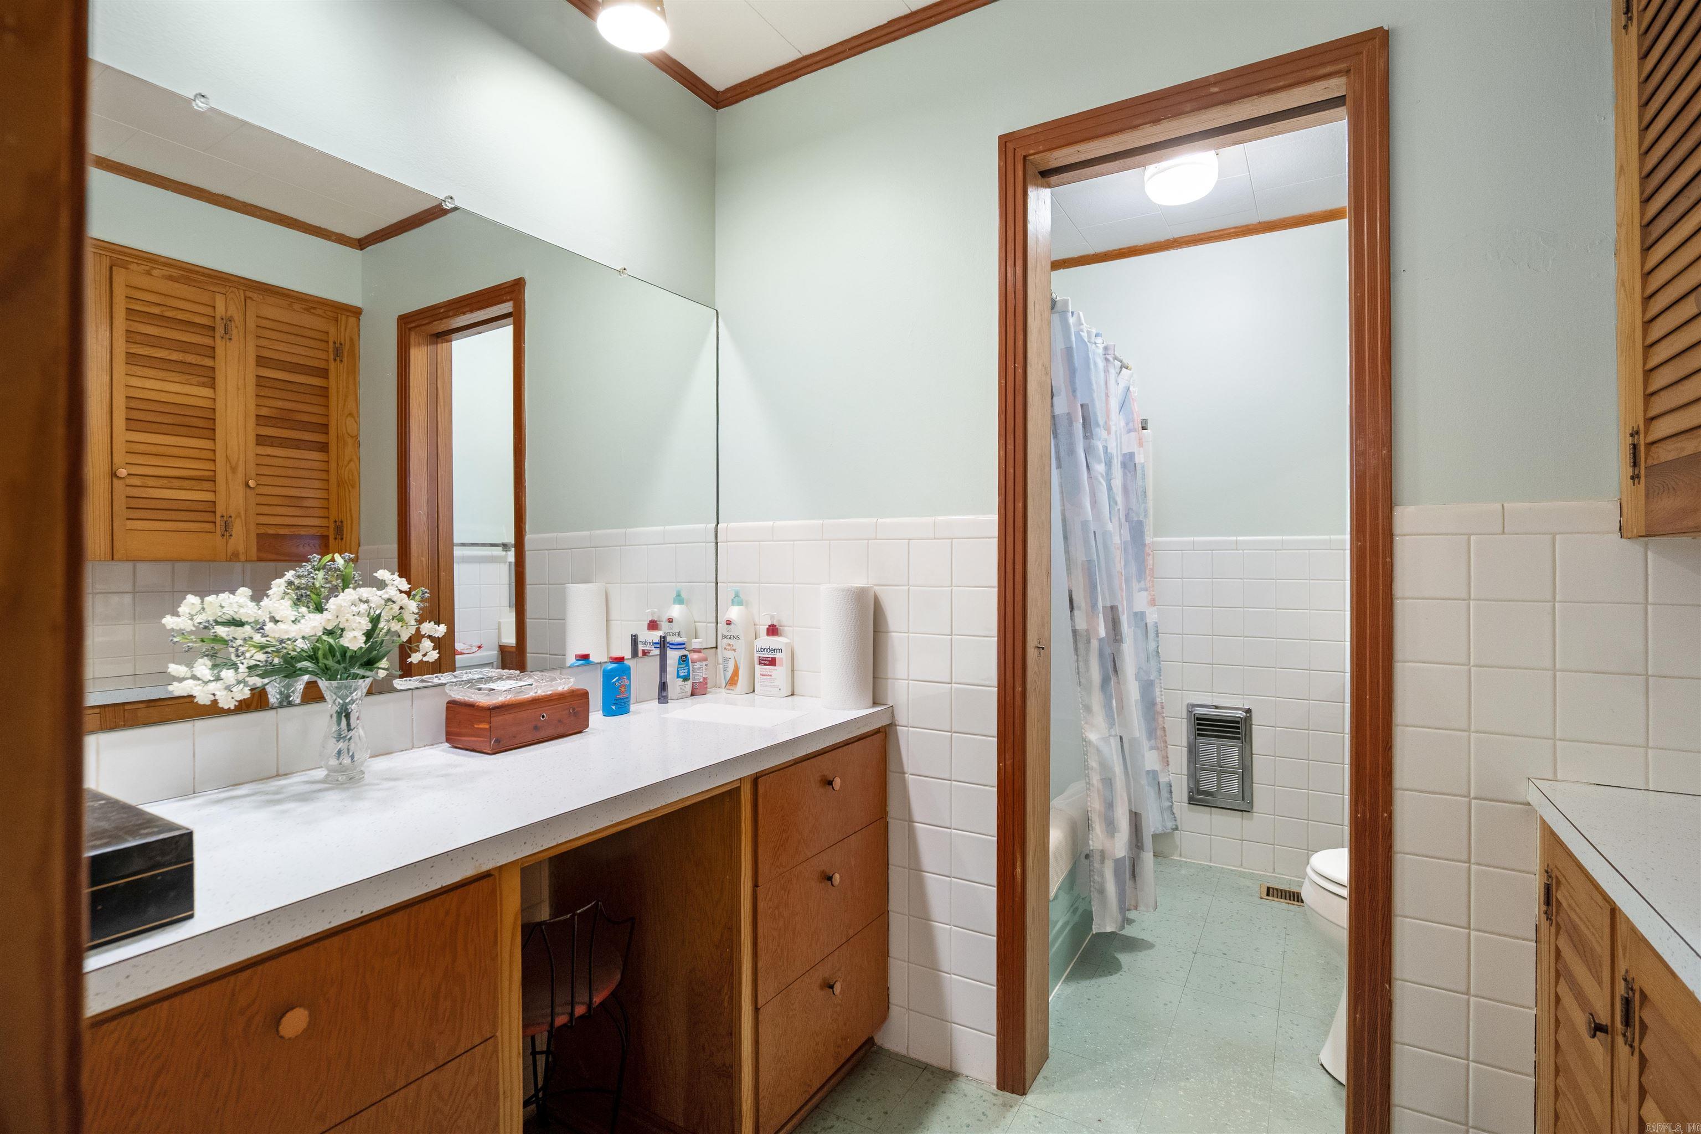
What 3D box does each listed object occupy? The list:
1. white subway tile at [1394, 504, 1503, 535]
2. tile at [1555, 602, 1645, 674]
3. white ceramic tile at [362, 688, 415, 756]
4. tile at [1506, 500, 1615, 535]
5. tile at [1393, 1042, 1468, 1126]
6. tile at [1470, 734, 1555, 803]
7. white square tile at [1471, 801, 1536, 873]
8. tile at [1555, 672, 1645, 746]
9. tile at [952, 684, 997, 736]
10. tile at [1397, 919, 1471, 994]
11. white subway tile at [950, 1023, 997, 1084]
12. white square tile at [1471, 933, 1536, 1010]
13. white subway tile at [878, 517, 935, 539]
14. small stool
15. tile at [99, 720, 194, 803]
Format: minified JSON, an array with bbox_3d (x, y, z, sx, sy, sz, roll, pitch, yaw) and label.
[{"bbox_3d":[1.031,-0.081,1.307,0.149,0.053,0.010,0,0,29],"label":"white subway tile"},{"bbox_3d":[1.184,0.113,1.196,0.108,0.108,0.009,1,1,30],"label":"tile"},{"bbox_3d":[-0.809,0.272,1.302,0.009,0.108,0.108,1,1,30],"label":"white ceramic tile"},{"bbox_3d":[1.160,-0.080,1.233,0.146,0.051,0.009,0,0,29],"label":"tile"},{"bbox_3d":[1.010,0.899,1.317,0.108,0.110,0.009,0,0,29],"label":"tile"},{"bbox_3d":[1.105,0.339,1.264,0.108,0.110,0.009,0,0,29],"label":"tile"},{"bbox_3d":[1.089,0.445,1.250,0.100,0.108,0.010,0,0,29],"label":"white square tile"},{"bbox_3d":[1.201,0.226,1.211,0.107,0.110,0.010,0,0,29],"label":"tile"},{"bbox_3d":[0.281,0.322,1.701,0.106,0.108,0.010,0,0,29],"label":"tile"},{"bbox_3d":[0.997,0.665,1.301,0.106,0.108,0.010,0,0,29],"label":"tile"},{"bbox_3d":[0.282,1.106,1.722,0.106,0.105,0.010,0,0,29],"label":"white subway tile"},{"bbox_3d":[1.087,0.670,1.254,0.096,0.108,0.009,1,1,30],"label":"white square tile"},{"bbox_3d":[0.133,-0.091,1.792,0.152,0.051,0.009,1,1,30],"label":"white subway tile"},{"bbox_3d":[-0.542,0.836,1.327,0.420,0.630,0.360,1,1,35],"label":"small stool"},{"bbox_3d":[-0.997,0.277,1.071,0.010,0.107,0.108,0,0,32],"label":"tile"}]

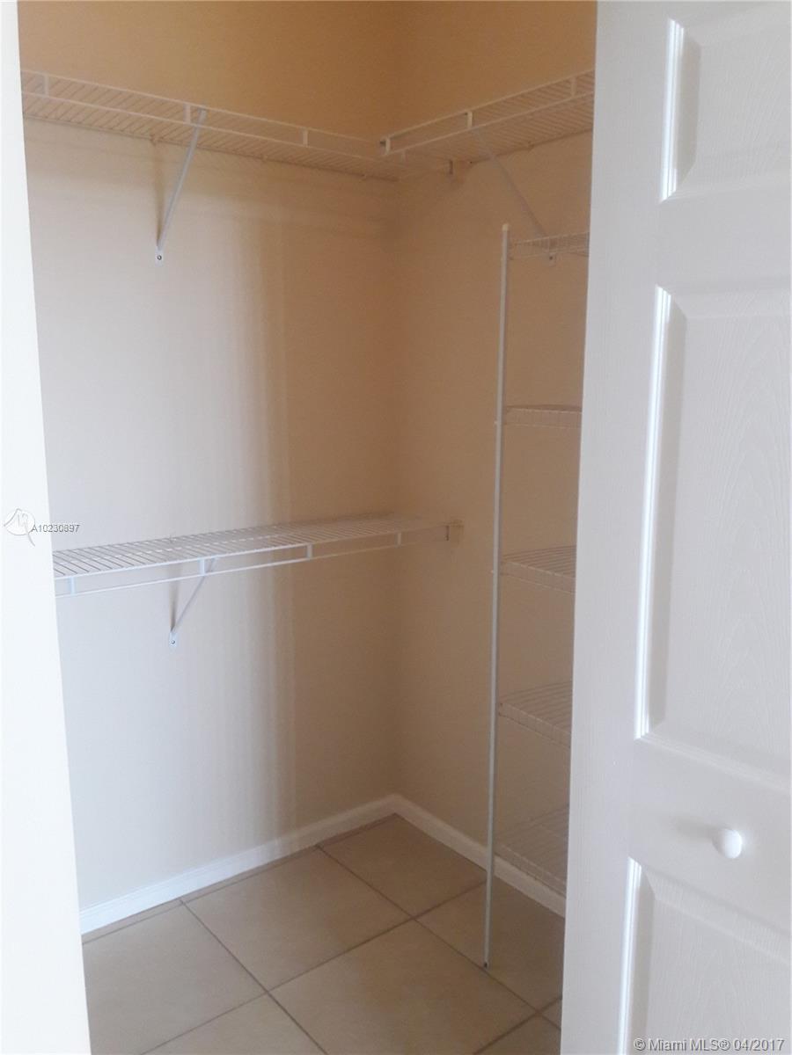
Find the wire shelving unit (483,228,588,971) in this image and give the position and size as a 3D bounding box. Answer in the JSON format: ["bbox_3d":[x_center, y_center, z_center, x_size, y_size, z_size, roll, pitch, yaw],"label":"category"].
[{"bbox_3d":[0.499,0.239,1.900,0.327,1.778,0.500,-8,12,-38],"label":"wire shelving unit"}]

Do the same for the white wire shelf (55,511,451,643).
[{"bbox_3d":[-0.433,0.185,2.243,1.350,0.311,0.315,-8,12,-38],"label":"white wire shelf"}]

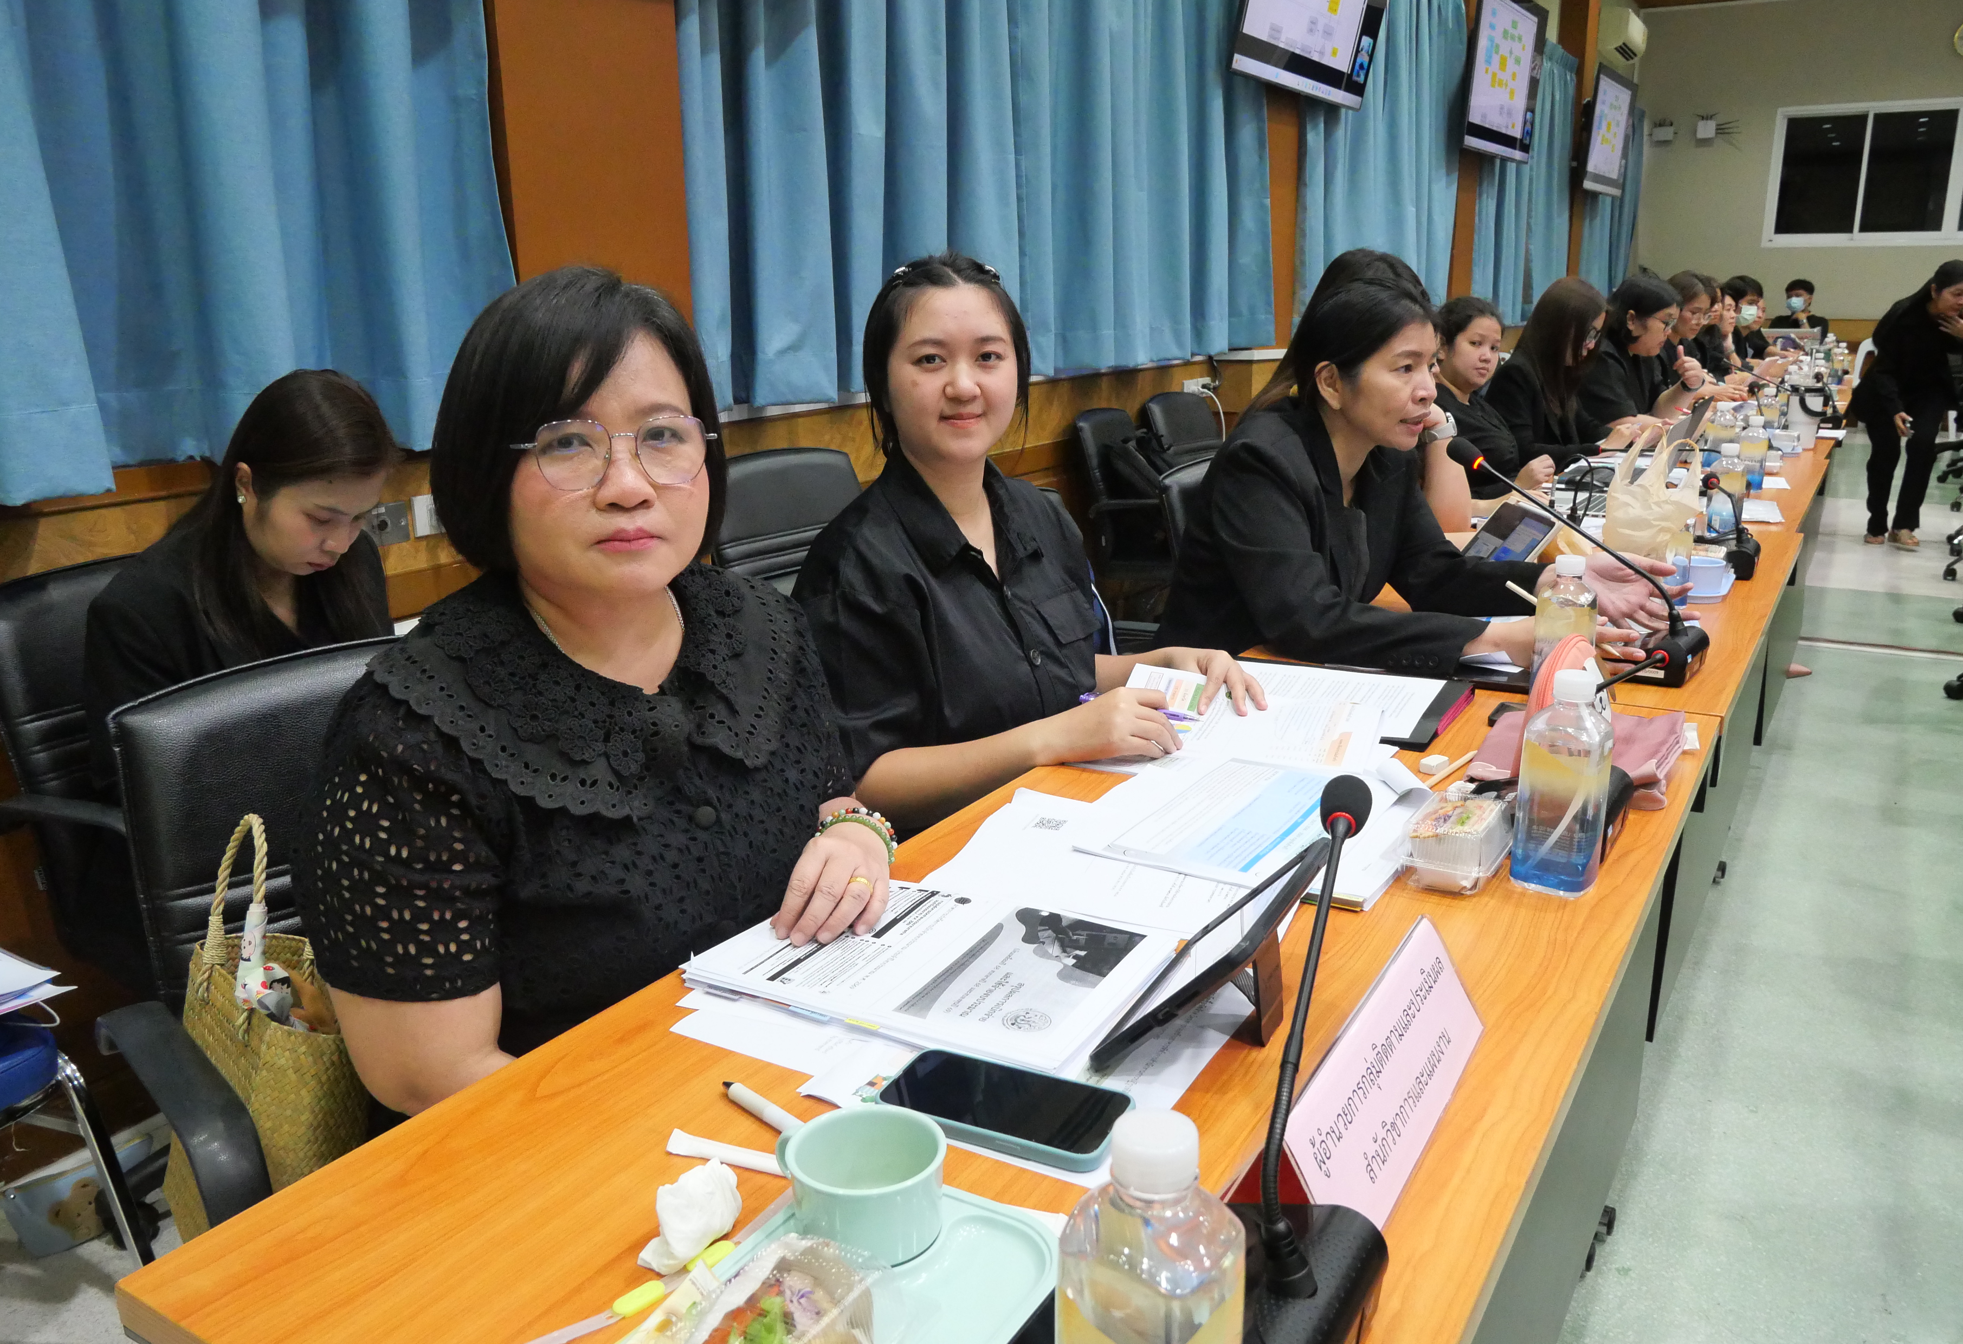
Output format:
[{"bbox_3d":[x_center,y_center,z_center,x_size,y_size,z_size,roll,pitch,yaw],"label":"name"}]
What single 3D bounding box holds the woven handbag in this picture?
[{"bbox_3d":[-0.575,0.295,1.080,0.140,0.390,0.250,-15,21,-40],"label":"woven handbag"}]

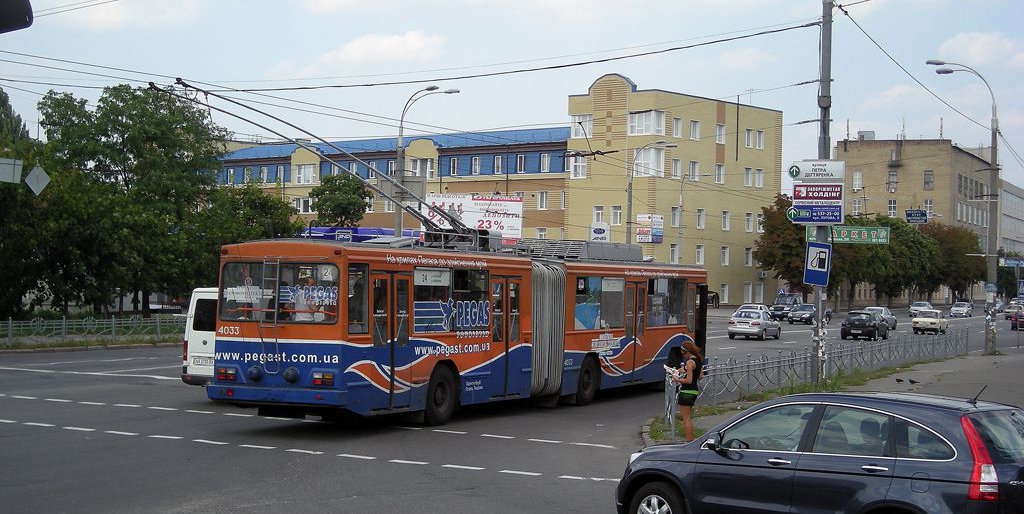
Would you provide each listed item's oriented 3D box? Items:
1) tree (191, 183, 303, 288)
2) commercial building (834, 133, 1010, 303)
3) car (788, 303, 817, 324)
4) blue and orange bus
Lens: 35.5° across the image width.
[{"bbox_3d":[-15.623,-0.294,92.922,6.637,7.975,6.400,2,-1,-10],"label":"tree"},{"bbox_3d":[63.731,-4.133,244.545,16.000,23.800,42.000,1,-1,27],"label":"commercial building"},{"bbox_3d":[21.483,4.215,117.012,1.760,1.460,4.450,1,-1,22],"label":"car"},{"bbox_3d":[0.001,1.396,33.724,2.700,3.500,17.800,1,-1,26],"label":"blue and orange bus"}]

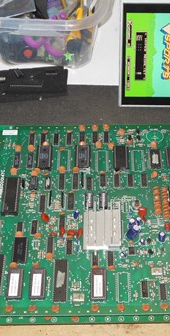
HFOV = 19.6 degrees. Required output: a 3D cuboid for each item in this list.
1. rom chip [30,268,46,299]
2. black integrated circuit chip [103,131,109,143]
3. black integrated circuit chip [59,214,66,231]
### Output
[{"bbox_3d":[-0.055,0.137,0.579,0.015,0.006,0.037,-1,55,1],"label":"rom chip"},{"bbox_3d":[0.031,-0.043,0.710,0.007,0.004,0.020,-1,55,2],"label":"black integrated circuit chip"},{"bbox_3d":[-0.029,0.072,0.636,0.008,0.004,0.024,-1,56,2],"label":"black integrated circuit chip"}]

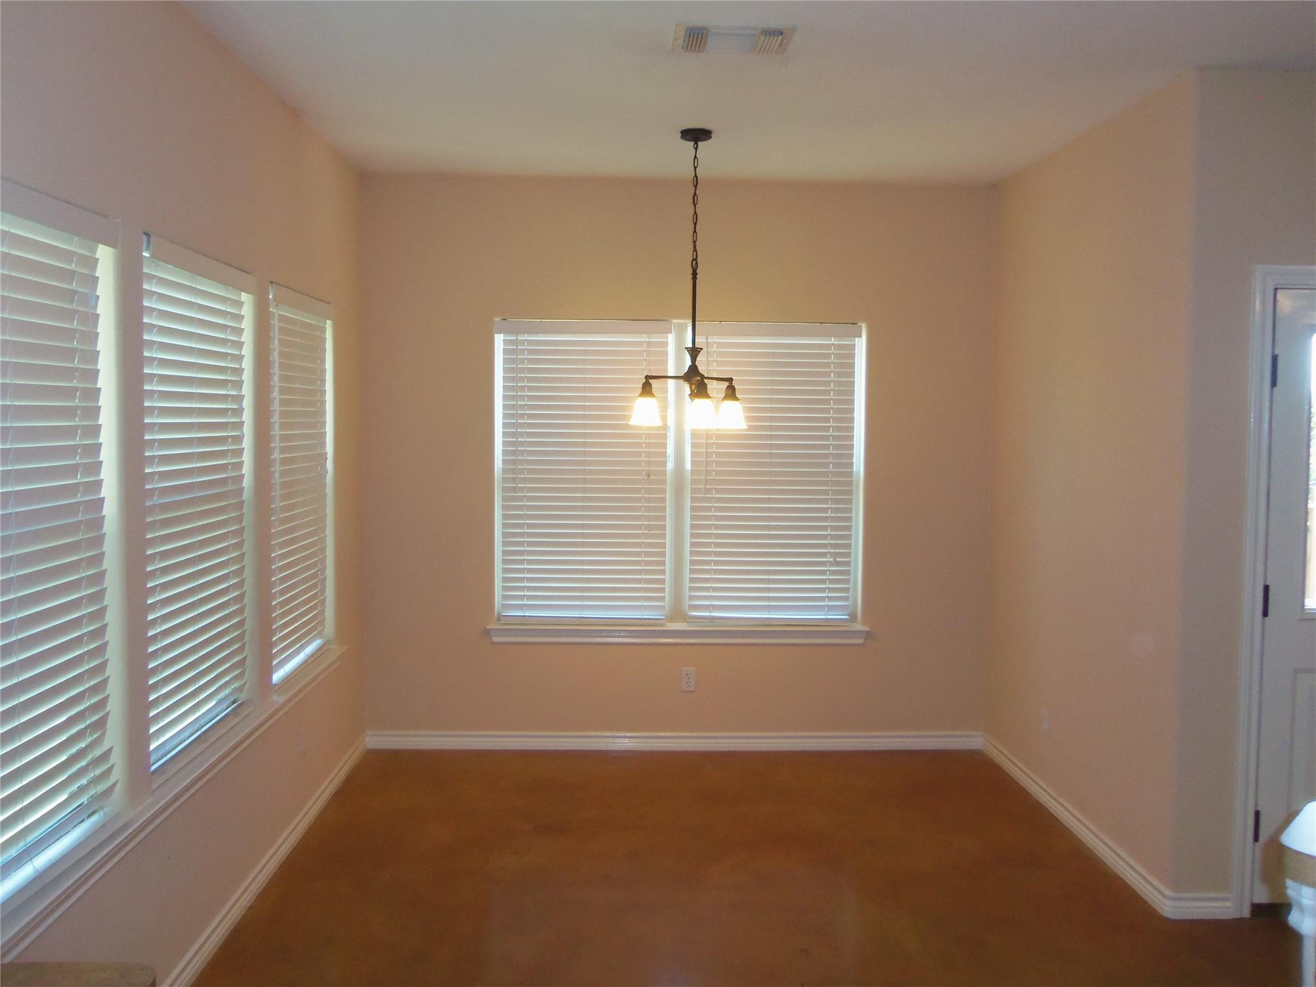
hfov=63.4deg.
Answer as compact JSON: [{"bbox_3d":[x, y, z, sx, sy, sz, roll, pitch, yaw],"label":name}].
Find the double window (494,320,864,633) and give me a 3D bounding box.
[{"bbox_3d":[0.107,-0.087,5.174,1.788,1.465,0.090,0,4,-2],"label":"double window"}]

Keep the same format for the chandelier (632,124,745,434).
[{"bbox_3d":[0.129,-0.840,4.225,0.464,1.171,0.460,0,4,-2],"label":"chandelier"}]

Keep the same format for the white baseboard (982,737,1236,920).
[{"bbox_3d":[1.752,1.294,4.394,0.225,0.090,1.793,0,4,-2],"label":"white baseboard"}]

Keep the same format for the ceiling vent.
[{"bbox_3d":[0.221,-1.349,3.166,0.348,0.022,0.240,0,4,-2],"label":"ceiling vent"}]

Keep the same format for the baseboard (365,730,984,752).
[{"bbox_3d":[0.094,1.218,5.225,3.029,0.089,0.018,0,4,-2],"label":"baseboard"}]

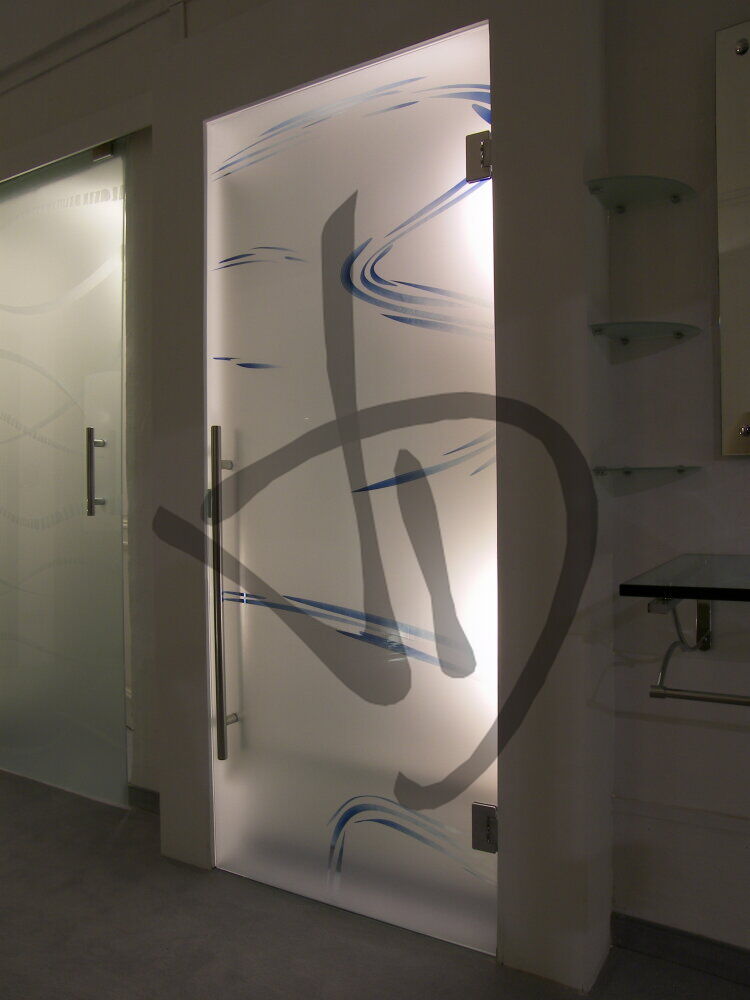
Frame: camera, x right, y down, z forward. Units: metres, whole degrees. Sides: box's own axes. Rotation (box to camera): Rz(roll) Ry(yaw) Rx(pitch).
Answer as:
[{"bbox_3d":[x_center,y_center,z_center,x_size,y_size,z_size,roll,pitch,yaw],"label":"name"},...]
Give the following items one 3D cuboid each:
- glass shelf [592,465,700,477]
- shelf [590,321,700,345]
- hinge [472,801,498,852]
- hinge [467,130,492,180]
[{"bbox_3d":[0.564,-0.064,1.557,0.195,0.021,0.185,0,0,31],"label":"glass shelf"},{"bbox_3d":[0.561,-0.355,1.557,0.195,0.021,0.185,0,0,31],"label":"shelf"},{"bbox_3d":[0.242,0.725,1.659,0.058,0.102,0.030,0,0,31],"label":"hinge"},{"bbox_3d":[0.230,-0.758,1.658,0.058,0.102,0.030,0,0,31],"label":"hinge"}]

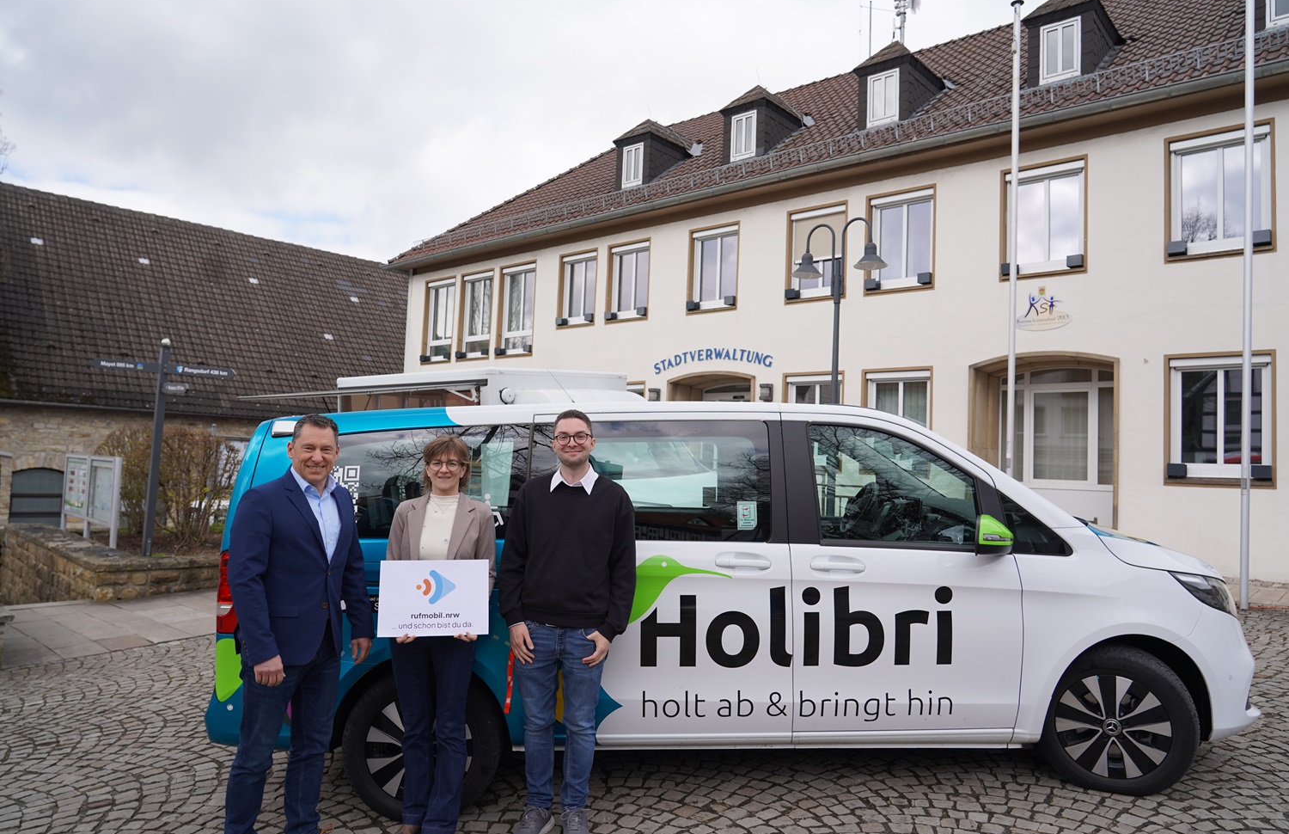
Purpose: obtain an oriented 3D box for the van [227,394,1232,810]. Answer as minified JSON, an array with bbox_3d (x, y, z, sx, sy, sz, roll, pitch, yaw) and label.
[{"bbox_3d":[0.460,0.884,4.860,5.140,1.920,2.040,1,-3,-3],"label":"van"}]

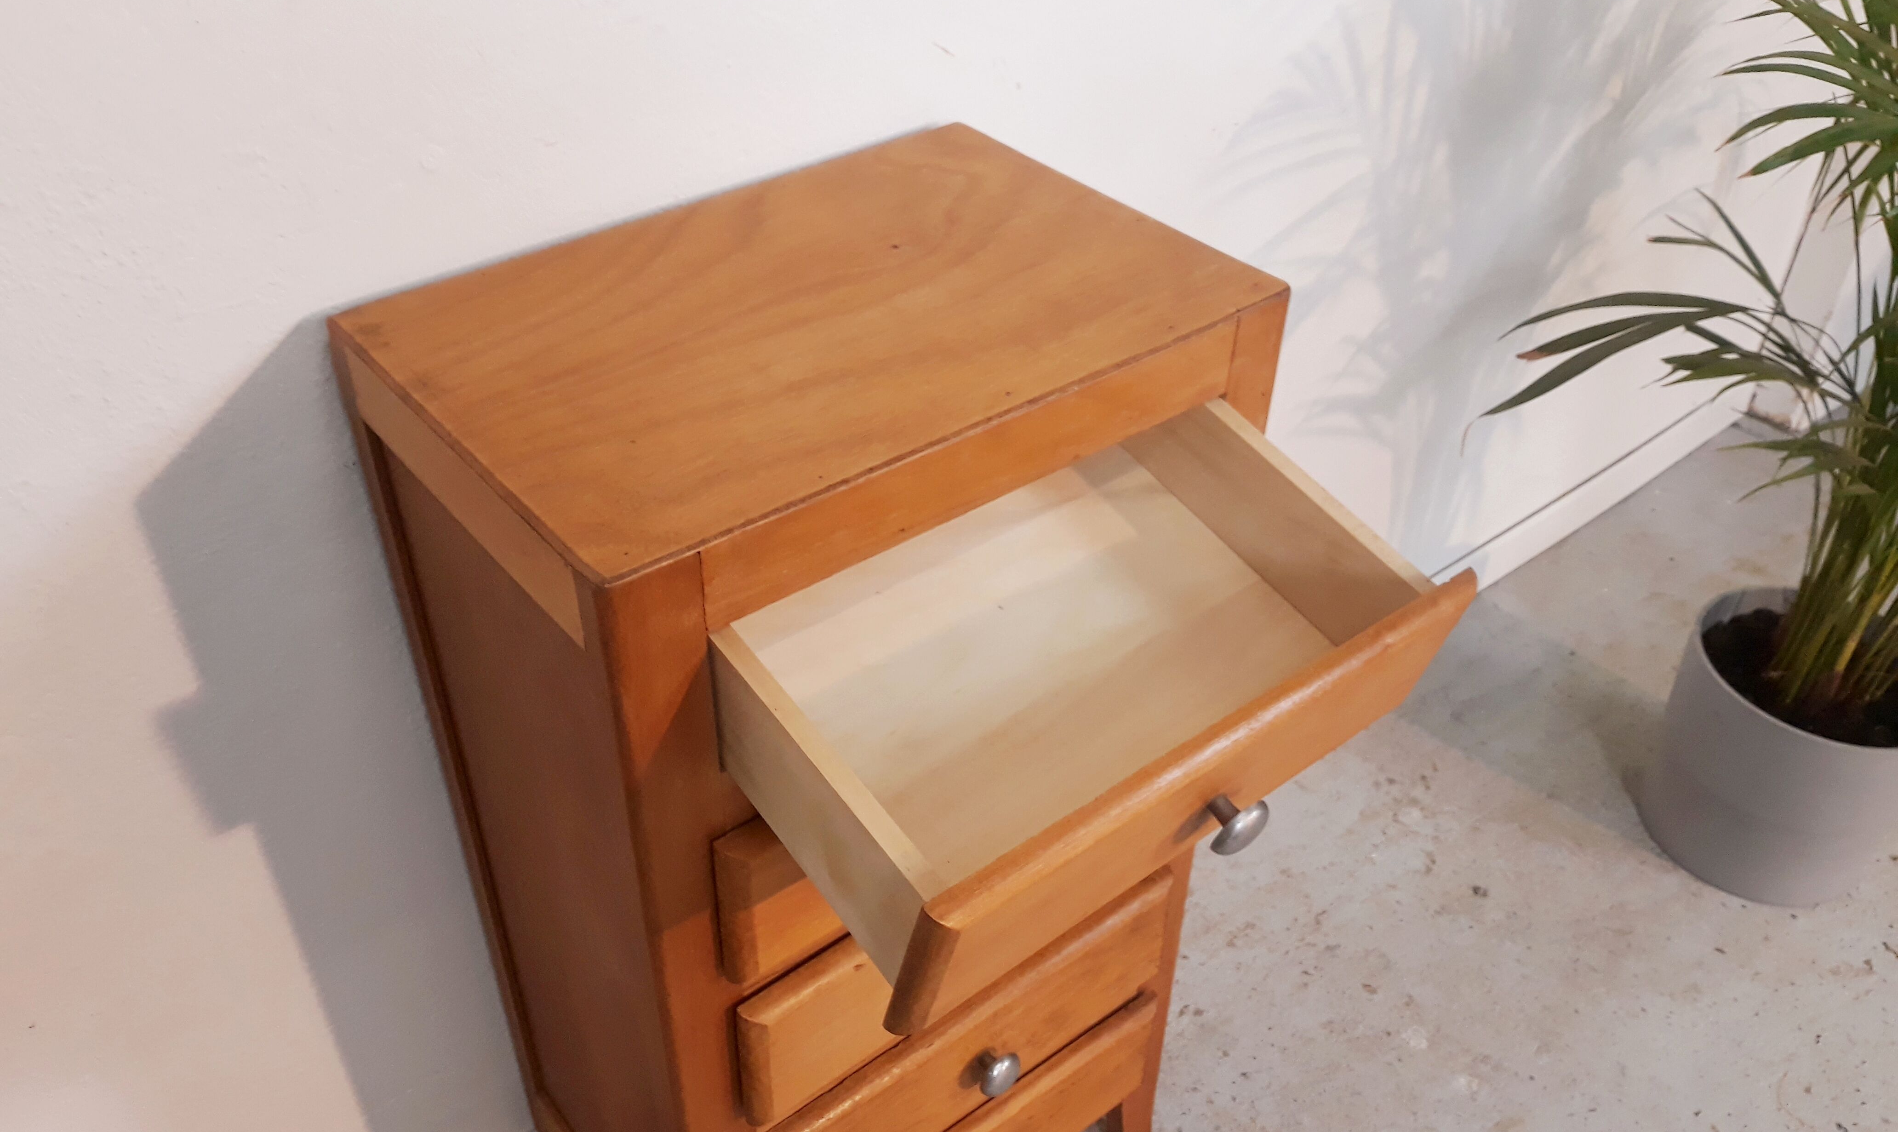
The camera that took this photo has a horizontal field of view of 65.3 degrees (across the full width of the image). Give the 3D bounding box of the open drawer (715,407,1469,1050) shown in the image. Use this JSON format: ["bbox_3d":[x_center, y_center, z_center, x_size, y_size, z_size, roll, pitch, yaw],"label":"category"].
[{"bbox_3d":[0.058,0.042,0.848,0.391,0.125,0.307,-25,58,-31],"label":"open drawer"}]

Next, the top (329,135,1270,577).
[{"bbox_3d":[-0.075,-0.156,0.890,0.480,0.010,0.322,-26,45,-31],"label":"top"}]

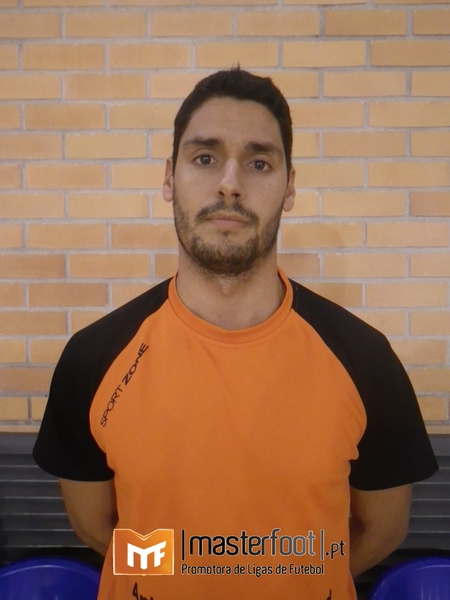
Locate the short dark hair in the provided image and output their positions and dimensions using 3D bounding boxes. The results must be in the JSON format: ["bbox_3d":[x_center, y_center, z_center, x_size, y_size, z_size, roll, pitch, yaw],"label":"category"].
[{"bbox_3d":[0.011,-0.238,0.675,0.162,0.160,0.190,5,1,0],"label":"short dark hair"}]

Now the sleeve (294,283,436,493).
[{"bbox_3d":[0.194,0.124,0.690,0.200,0.285,0.165,0,3,4],"label":"sleeve"}]

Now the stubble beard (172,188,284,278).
[{"bbox_3d":[0.004,-0.091,0.620,0.142,0.115,0.100,5,1,0],"label":"stubble beard"}]

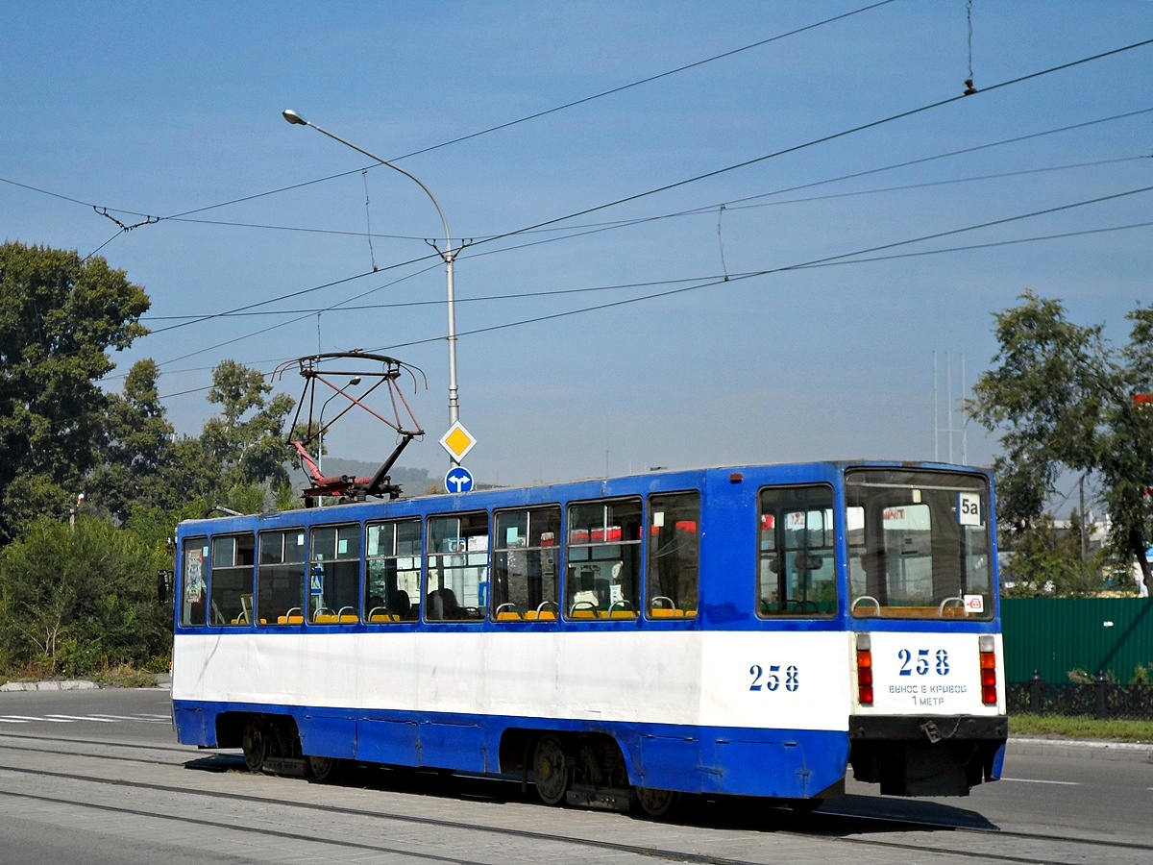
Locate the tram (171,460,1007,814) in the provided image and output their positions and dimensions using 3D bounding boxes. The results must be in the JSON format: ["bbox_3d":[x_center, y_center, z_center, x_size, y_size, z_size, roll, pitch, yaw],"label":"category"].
[{"bbox_3d":[-0.935,2.406,25.026,2.600,3.180,14.500,5,-7,-34],"label":"tram"}]

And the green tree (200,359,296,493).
[{"bbox_3d":[-19.137,5.029,128.128,7.200,18.430,7.200,1,-6,0],"label":"green tree"}]

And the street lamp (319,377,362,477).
[{"bbox_3d":[-8.801,3.786,82.028,2.100,11.800,0.400,-5,-8,43],"label":"street lamp"}]

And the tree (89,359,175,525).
[{"bbox_3d":[-25.751,4.935,128.130,7.000,18.470,7.000,1,-6,0],"label":"tree"}]

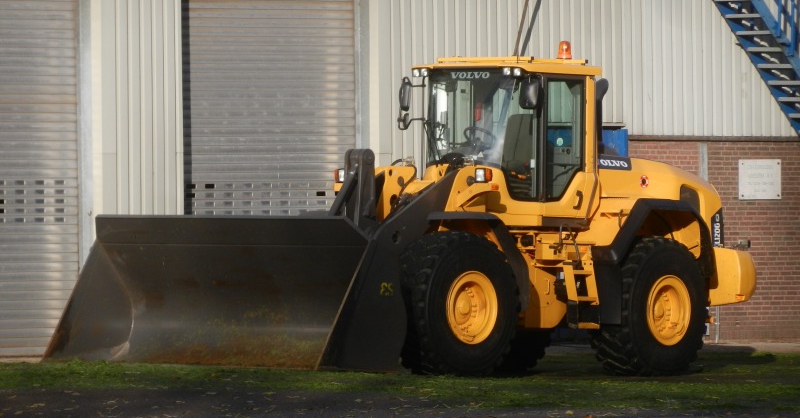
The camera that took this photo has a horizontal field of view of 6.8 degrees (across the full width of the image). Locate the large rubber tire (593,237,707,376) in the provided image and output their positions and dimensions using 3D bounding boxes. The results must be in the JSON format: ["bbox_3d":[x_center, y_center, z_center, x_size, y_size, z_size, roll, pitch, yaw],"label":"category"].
[{"bbox_3d":[2.765,1.084,74.780,0.600,1.550,1.580,0,-1,41],"label":"large rubber tire"}]

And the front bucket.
[{"bbox_3d":[-1.841,0.885,71.394,4.050,1.600,1.420,0,-1,45],"label":"front bucket"}]

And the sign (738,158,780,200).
[{"bbox_3d":[4.446,-0.367,83.300,0.025,0.495,0.800,-1,-1,43],"label":"sign"}]

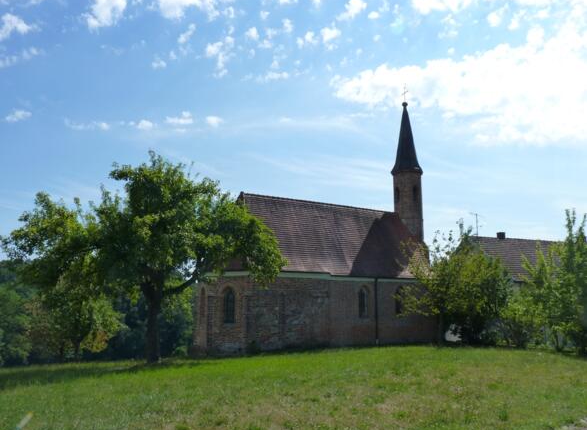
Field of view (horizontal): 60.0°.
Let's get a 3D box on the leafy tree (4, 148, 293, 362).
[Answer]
[{"bbox_3d":[-5.866,1.508,20.072,11.183,8.380,9.500,1,-11,0],"label":"leafy tree"}]

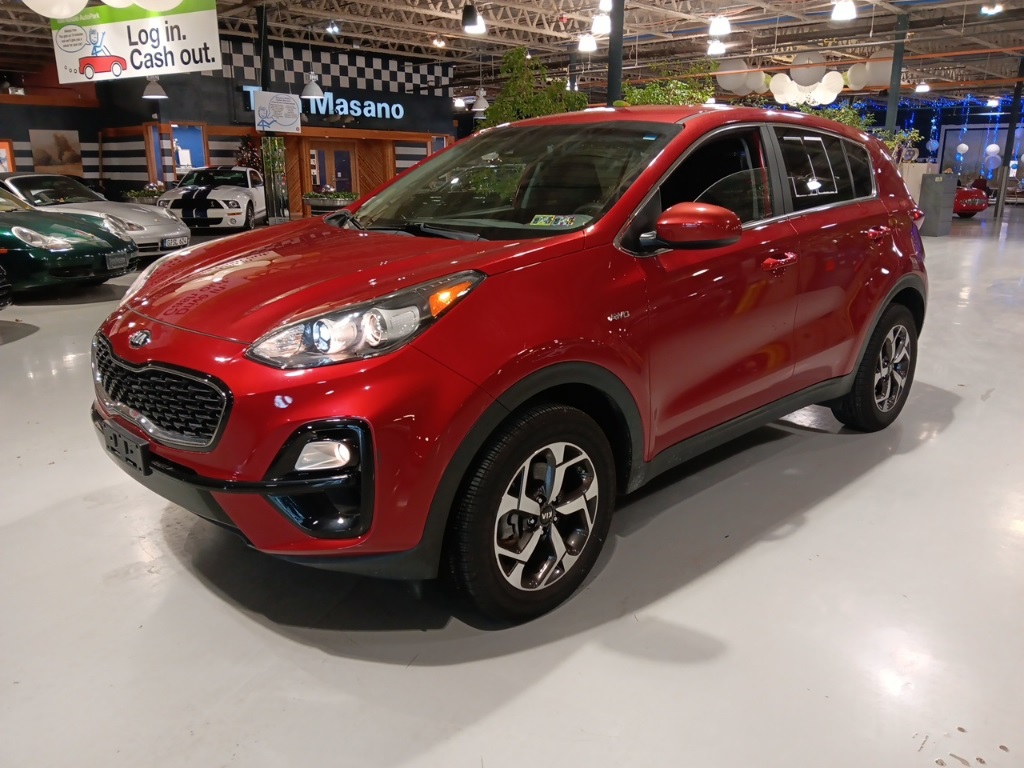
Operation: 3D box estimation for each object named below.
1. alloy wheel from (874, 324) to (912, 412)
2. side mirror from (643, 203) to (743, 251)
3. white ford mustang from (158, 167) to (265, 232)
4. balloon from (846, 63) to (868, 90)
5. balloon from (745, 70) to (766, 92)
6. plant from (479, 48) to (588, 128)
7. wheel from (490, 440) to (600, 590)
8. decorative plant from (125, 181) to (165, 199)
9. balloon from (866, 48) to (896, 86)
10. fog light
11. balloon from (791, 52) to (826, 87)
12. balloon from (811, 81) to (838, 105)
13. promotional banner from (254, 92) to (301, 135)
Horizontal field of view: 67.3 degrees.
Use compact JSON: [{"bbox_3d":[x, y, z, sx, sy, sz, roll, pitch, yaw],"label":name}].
[{"bbox_3d":[1.980,-0.094,4.160,0.460,0.460,0.180,-14,21,-42],"label":"alloy wheel"},{"bbox_3d":[0.592,-0.503,2.457,0.180,0.160,0.250,-14,20,-42],"label":"side mirror"},{"bbox_3d":[-6.632,-4.304,17.799,1.880,1.390,4.760,-1,16,-5],"label":"white ford mustang"},{"bbox_3d":[8.503,-7.557,18.900,0.550,0.640,0.550,-14,20,-42],"label":"balloon"},{"bbox_3d":[6.535,-8.102,20.600,0.580,0.580,0.580,-14,20,-42],"label":"balloon"},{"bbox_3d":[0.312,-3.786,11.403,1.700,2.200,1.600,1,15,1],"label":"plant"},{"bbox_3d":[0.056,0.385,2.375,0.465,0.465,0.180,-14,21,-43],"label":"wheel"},{"bbox_3d":[-8.651,-4.604,18.254,1.100,0.420,0.950,-7,17,-24],"label":"decorative plant"},{"bbox_3d":[9.154,-7.712,18.800,0.950,0.950,0.950,-14,20,-42],"label":"balloon"},{"bbox_3d":[-0.477,0.188,1.977,0.100,0.075,0.140,-14,20,-42],"label":"fog light"},{"bbox_3d":[7.181,-7.617,18.626,0.900,0.927,0.900,6,16,19],"label":"balloon"},{"bbox_3d":[7.649,-7.112,18.765,0.600,0.618,0.600,6,16,20],"label":"balloon"},{"bbox_3d":[-5.621,-6.524,18.500,1.170,0.920,0.040,-14,20,-42],"label":"promotional banner"}]

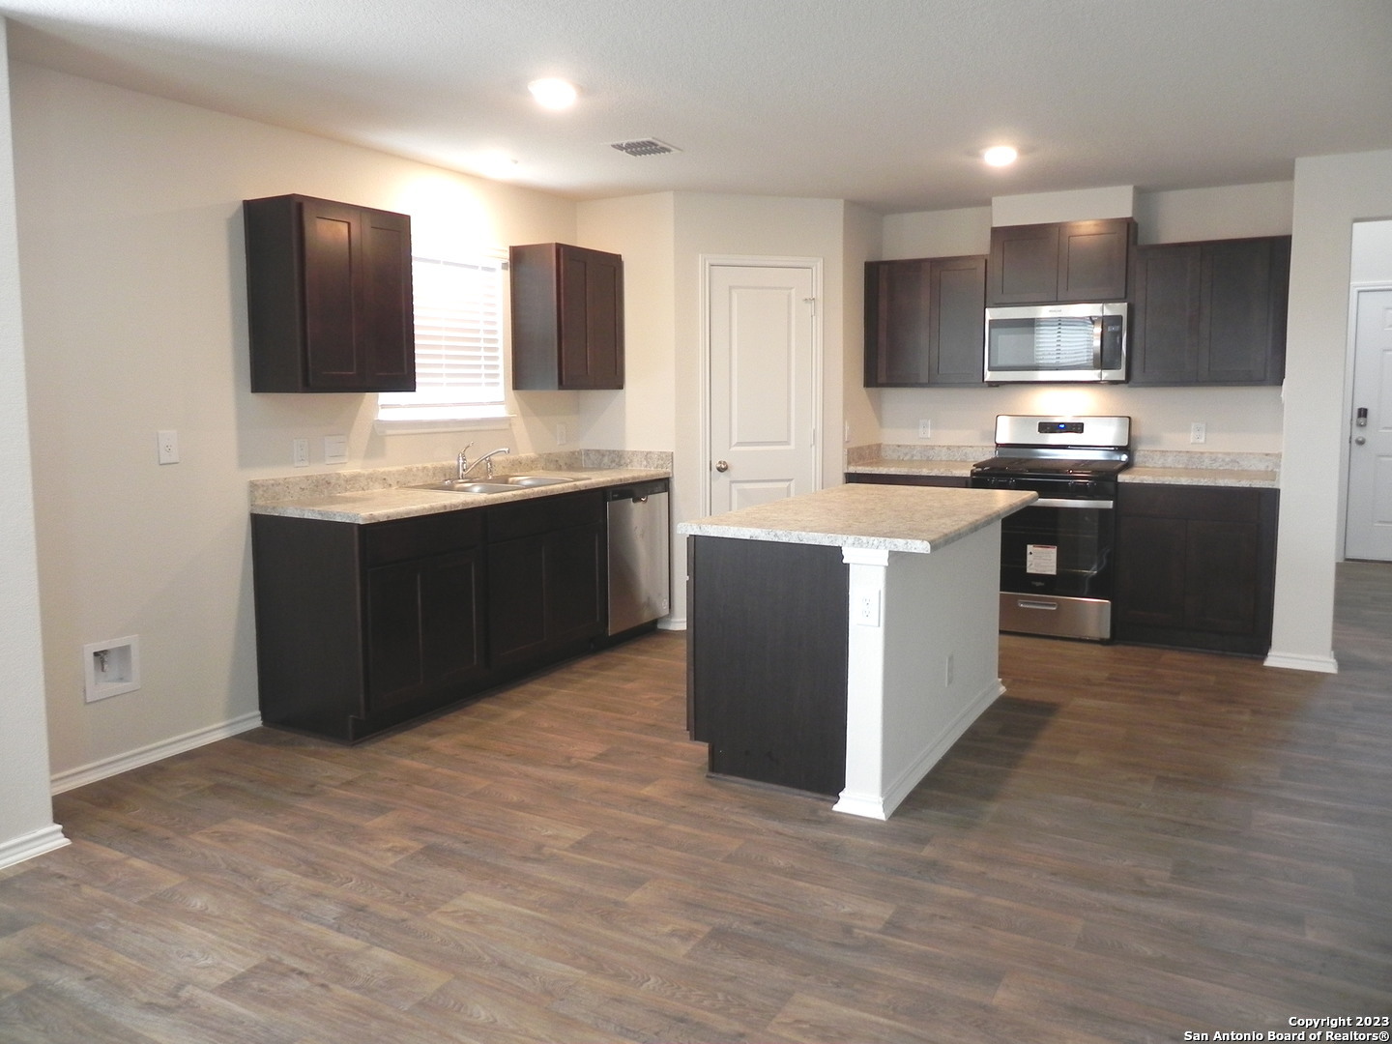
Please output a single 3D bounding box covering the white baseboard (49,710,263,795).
[{"bbox_3d":[-2.047,0.864,3.914,0.015,0.072,1.030,4,8,29],"label":"white baseboard"}]

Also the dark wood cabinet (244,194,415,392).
[{"bbox_3d":[-1.490,-0.913,4.317,0.320,0.746,0.612,4,8,29],"label":"dark wood cabinet"}]

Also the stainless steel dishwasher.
[{"bbox_3d":[-0.548,0.187,5.768,0.605,0.820,0.615,4,8,29],"label":"stainless steel dishwasher"}]

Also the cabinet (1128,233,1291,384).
[{"bbox_3d":[2.755,-1.107,5.621,0.740,0.752,0.320,4,8,29],"label":"cabinet"}]

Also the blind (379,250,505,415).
[{"bbox_3d":[-1.260,-0.949,5.199,0.050,0.820,0.925,4,8,29],"label":"blind"}]

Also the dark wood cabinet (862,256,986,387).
[{"bbox_3d":[1.409,-1.176,6.264,0.723,0.746,0.339,4,8,29],"label":"dark wood cabinet"}]

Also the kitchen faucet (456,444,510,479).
[{"bbox_3d":[-1.061,-0.299,5.183,0.270,0.190,0.075,1,7,11],"label":"kitchen faucet"}]

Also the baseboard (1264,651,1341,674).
[{"bbox_3d":[2.950,0.679,5.100,0.312,0.080,0.025,4,8,29],"label":"baseboard"}]

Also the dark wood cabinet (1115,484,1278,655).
[{"bbox_3d":[2.704,0.210,5.655,0.750,0.874,0.610,4,8,29],"label":"dark wood cabinet"}]

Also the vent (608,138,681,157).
[{"bbox_3d":[-0.235,-1.662,4.678,0.258,0.018,0.288,4,8,29],"label":"vent"}]

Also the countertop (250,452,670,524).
[{"bbox_3d":[-0.958,-0.204,5.021,0.638,0.138,2.270,4,8,29],"label":"countertop"}]

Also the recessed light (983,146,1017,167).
[{"bbox_3d":[1.402,-1.683,4.817,0.175,0.040,0.175,4,8,29],"label":"recessed light"}]

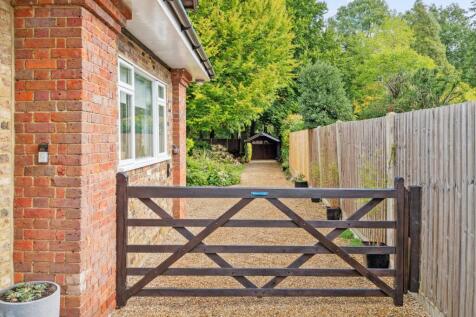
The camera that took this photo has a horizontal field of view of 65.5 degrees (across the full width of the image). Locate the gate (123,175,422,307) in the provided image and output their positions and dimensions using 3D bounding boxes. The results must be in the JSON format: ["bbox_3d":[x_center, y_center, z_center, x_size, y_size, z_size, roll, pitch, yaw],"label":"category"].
[{"bbox_3d":[0.325,0.785,3.570,2.880,1.230,0.130,0,1,-3],"label":"gate"}]

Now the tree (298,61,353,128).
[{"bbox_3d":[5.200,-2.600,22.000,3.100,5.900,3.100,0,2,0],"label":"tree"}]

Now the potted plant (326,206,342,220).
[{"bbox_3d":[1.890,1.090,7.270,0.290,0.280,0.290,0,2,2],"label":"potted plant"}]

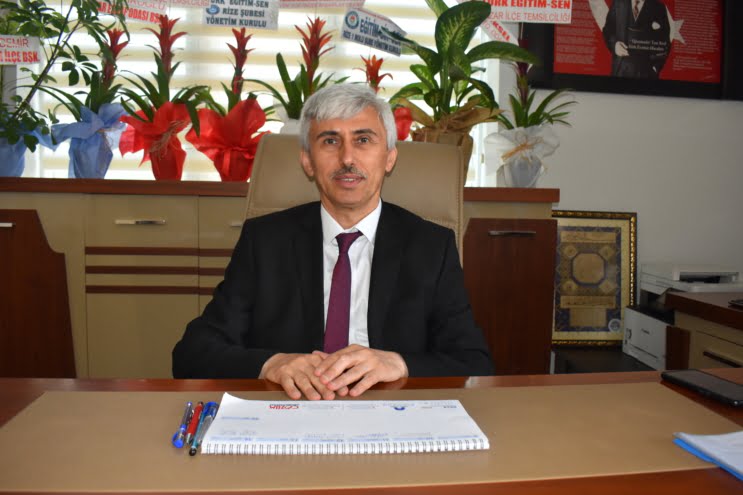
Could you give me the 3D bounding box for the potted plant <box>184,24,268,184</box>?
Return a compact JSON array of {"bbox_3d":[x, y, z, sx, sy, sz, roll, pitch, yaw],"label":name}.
[{"bbox_3d":[-0.542,-0.534,2.330,0.307,0.562,0.300,1,4,0],"label":"potted plant"}]

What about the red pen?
[{"bbox_3d":[-0.230,0.226,0.806,0.011,0.011,0.143,0,4,-9],"label":"red pen"}]

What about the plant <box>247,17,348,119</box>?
[{"bbox_3d":[-0.282,-0.674,2.330,0.358,0.380,0.330,1,4,0],"label":"plant"}]

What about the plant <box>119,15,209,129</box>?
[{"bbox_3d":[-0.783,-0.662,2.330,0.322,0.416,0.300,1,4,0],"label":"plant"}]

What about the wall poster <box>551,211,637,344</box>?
[{"bbox_3d":[0.891,0.131,2.530,0.392,0.560,0.025,1,0,-4],"label":"wall poster"}]

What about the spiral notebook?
[{"bbox_3d":[-0.035,0.227,0.809,0.333,0.020,0.165,0,4,-5],"label":"spiral notebook"}]

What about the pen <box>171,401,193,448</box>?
[{"bbox_3d":[-0.243,0.226,0.802,0.012,0.012,0.142,0,4,-10],"label":"pen"}]

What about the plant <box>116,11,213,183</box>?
[{"bbox_3d":[-0.779,-0.565,2.330,0.329,0.606,0.320,1,4,0],"label":"plant"}]

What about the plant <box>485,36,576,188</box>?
[{"bbox_3d":[0.599,-0.508,2.330,0.329,0.555,0.300,1,4,0],"label":"plant"}]

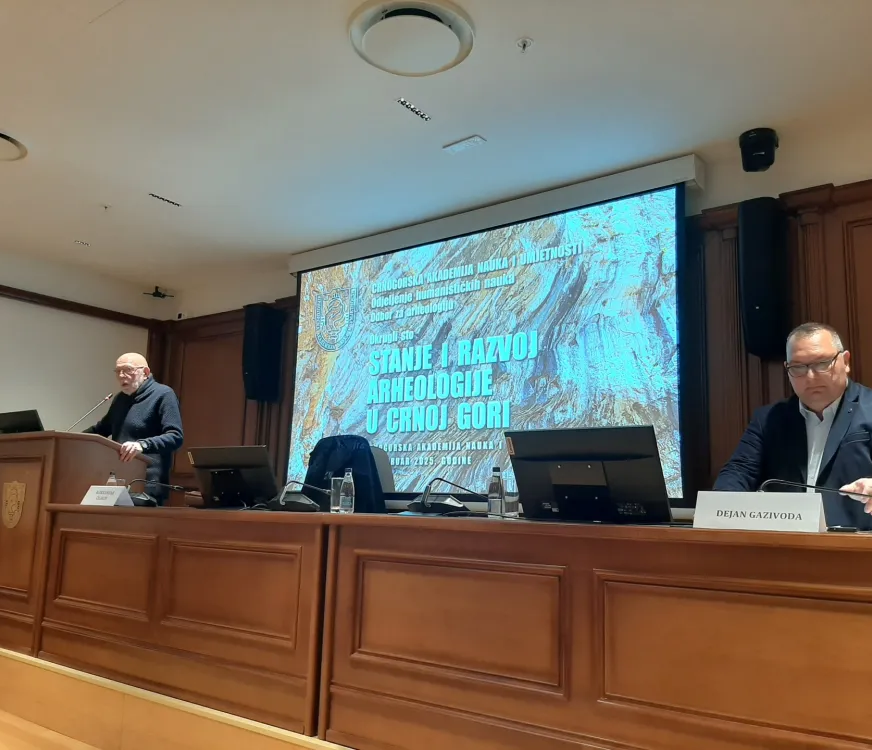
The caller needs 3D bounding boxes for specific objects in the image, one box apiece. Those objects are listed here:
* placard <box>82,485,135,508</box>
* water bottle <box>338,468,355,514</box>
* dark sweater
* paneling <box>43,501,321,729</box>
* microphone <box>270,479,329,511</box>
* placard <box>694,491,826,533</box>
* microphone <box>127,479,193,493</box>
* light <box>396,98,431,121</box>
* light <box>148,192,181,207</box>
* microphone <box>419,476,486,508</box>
[{"bbox_3d":[-1.585,0.579,3.768,0.298,0.089,0.105,-6,-11,37],"label":"placard"},{"bbox_3d":[-0.340,0.447,3.006,0.057,0.175,0.057,1,-9,0],"label":"water bottle"},{"bbox_3d":[-1.765,0.356,4.638,0.610,0.720,0.440,-4,-11,31],"label":"dark sweater"},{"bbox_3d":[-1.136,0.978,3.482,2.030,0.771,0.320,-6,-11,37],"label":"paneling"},{"bbox_3d":[-0.556,0.505,3.253,0.160,0.127,0.340,-6,-11,37],"label":"microphone"},{"bbox_3d":[0.821,0.347,1.986,0.298,0.092,0.105,-5,-11,36],"label":"placard"},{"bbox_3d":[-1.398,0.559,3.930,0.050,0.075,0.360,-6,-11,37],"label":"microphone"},{"bbox_3d":[-0.104,-1.217,3.597,0.040,0.040,0.225,-6,-11,37],"label":"light"},{"bbox_3d":[-1.662,-1.072,4.787,0.040,0.030,0.228,-6,-11,37],"label":"light"},{"bbox_3d":[0.053,0.486,3.082,0.160,0.135,0.360,-7,-12,43],"label":"microphone"}]

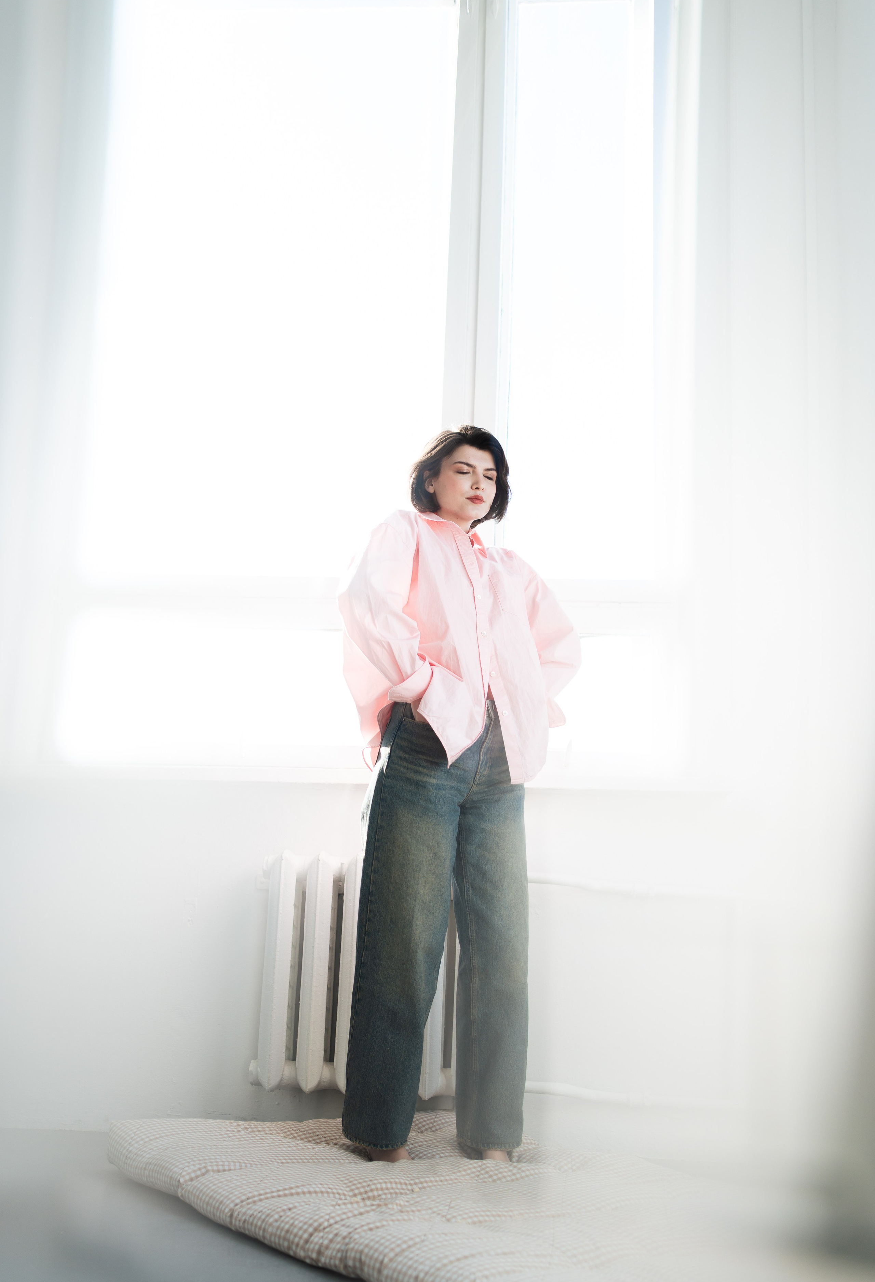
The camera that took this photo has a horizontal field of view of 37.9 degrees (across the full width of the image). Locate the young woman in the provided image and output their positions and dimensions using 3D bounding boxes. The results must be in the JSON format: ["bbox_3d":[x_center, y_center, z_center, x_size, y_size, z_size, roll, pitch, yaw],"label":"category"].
[{"bbox_3d":[0.050,0.322,2.922,0.570,1.683,0.370,5,-9,-27],"label":"young woman"}]

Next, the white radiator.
[{"bbox_3d":[-0.139,0.831,3.222,0.655,0.587,0.140,1,-8,5],"label":"white radiator"}]

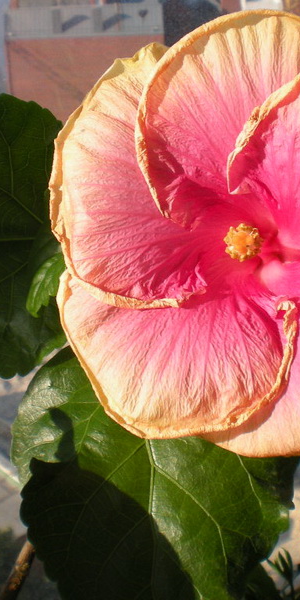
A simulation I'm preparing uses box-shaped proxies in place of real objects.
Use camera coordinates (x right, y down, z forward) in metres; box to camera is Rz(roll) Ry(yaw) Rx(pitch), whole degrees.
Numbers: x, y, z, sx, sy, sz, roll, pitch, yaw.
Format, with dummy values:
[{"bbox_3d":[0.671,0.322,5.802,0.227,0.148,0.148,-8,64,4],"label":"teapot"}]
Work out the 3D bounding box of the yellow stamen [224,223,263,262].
[{"bbox_3d":[0.037,-0.022,0.345,0.015,0.015,0.017,9,-7,23],"label":"yellow stamen"}]

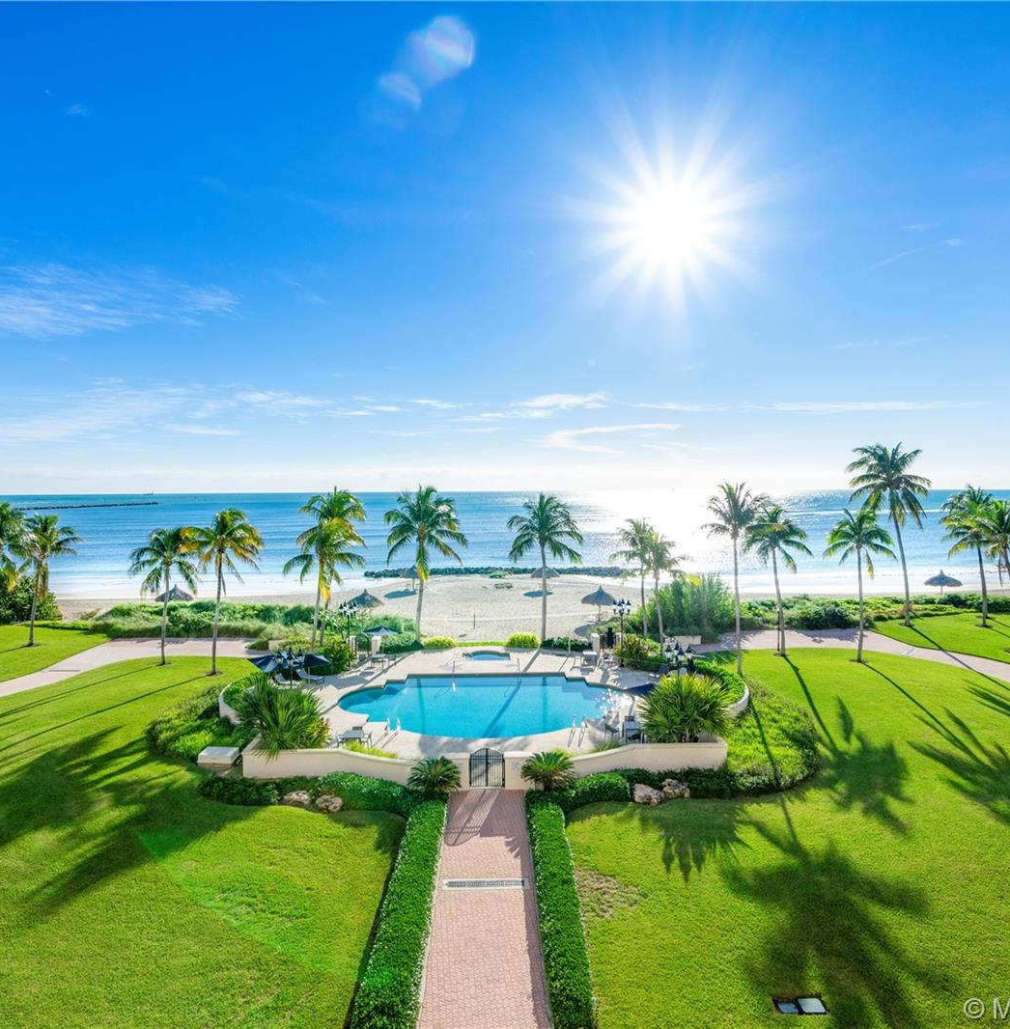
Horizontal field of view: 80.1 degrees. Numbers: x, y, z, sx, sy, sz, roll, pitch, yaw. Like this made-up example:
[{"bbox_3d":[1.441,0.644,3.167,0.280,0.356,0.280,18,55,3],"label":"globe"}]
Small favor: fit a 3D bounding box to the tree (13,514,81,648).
[{"bbox_3d":[-31.064,4.430,40.694,4.820,9.030,4.680,0,2,0],"label":"tree"}]

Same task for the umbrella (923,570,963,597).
[{"bbox_3d":[44.860,7.329,61.539,3.244,3.300,3.244,1,3,36],"label":"umbrella"}]

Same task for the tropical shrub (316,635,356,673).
[{"bbox_3d":[-10.928,8.928,39.057,2.500,2.250,2.300,0,2,0],"label":"tropical shrub"}]

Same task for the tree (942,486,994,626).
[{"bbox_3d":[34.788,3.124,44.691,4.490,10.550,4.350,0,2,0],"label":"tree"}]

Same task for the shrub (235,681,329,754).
[{"bbox_3d":[-9.574,8.741,25.588,3.800,3.350,3.700,0,2,0],"label":"shrub"}]

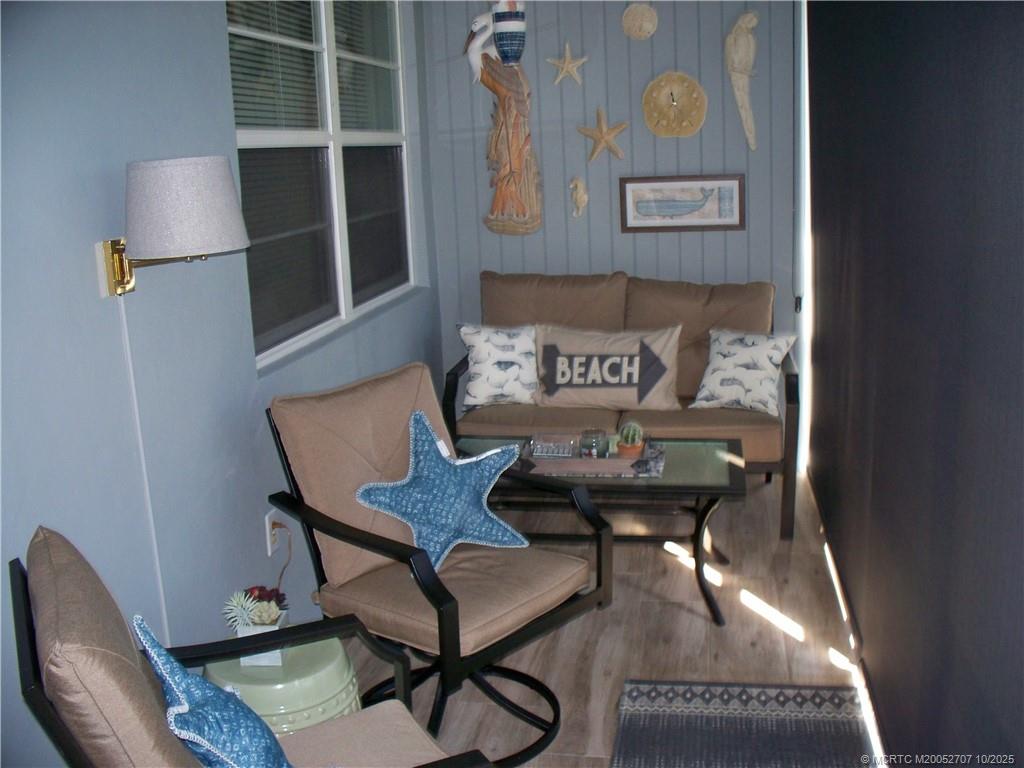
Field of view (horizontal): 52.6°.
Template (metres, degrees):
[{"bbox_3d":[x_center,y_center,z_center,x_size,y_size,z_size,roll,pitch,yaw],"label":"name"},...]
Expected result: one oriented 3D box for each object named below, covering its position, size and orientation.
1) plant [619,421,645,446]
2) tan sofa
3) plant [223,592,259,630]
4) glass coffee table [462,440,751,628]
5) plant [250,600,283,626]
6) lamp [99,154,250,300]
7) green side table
[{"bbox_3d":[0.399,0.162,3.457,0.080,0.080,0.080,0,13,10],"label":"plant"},{"bbox_3d":[0.458,0.051,4.250,1.330,0.920,0.800,0,13,10],"label":"tan sofa"},{"bbox_3d":[-0.559,0.466,2.133,0.072,0.080,0.070,0,13,10],"label":"plant"},{"bbox_3d":[0.232,0.476,3.478,1.060,0.455,0.550,0,13,10],"label":"glass coffee table"},{"bbox_3d":[-0.503,0.469,2.124,0.064,0.054,0.055,0,13,10],"label":"plant"},{"bbox_3d":[-0.674,-0.324,2.131,0.280,0.275,0.260,0,13,10],"label":"lamp"},{"bbox_3d":[-0.492,0.790,2.248,0.345,0.450,0.345,0,13,10],"label":"green side table"}]

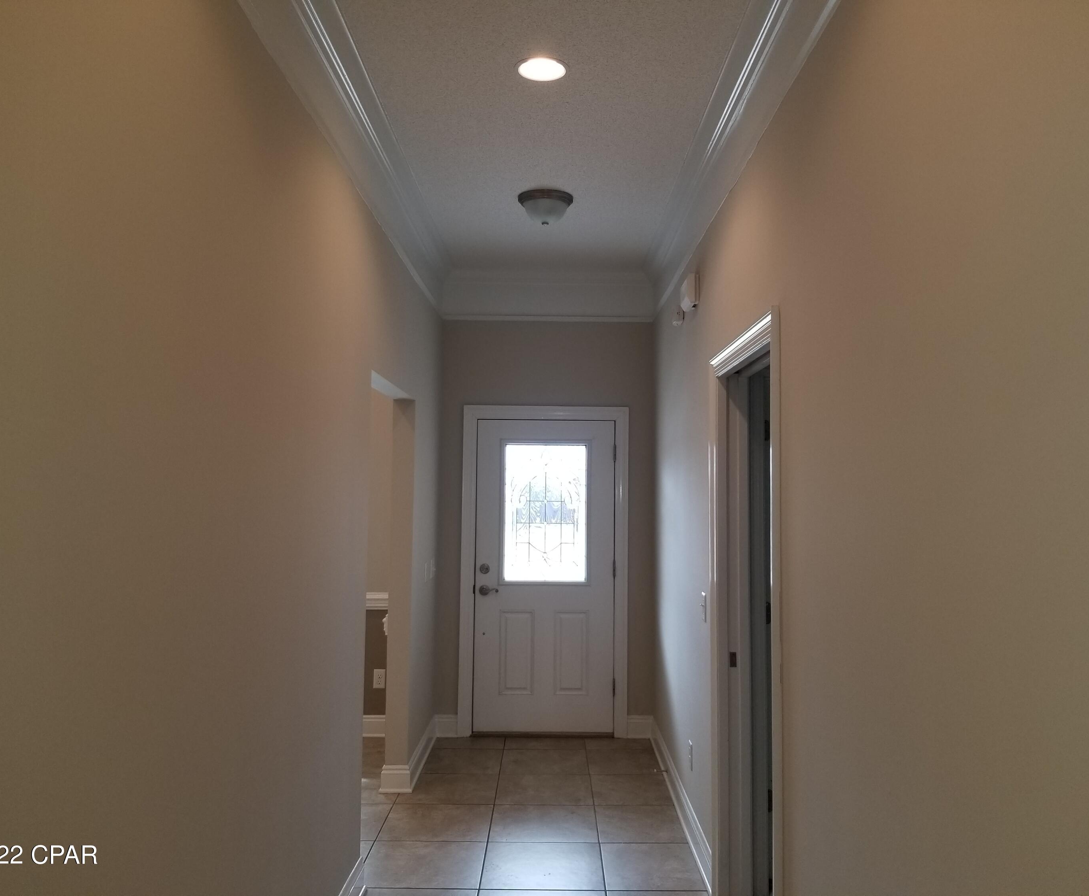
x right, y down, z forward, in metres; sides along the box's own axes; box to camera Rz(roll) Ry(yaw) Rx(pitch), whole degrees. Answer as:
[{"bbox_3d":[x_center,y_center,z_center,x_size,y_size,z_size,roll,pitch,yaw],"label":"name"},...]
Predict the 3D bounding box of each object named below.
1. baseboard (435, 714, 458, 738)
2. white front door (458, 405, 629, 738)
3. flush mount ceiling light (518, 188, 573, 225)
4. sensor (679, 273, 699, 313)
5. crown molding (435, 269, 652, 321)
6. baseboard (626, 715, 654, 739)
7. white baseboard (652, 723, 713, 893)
[{"bbox_3d":[-0.634,1.808,5.835,0.152,0.140,0.022,1,-3,1],"label":"baseboard"},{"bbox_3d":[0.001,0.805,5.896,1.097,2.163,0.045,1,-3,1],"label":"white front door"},{"bbox_3d":[0.007,-1.175,4.499,0.272,0.152,0.272,1,-3,1],"label":"flush mount ceiling light"},{"bbox_3d":[0.679,-0.724,4.203,0.060,0.138,0.190,1,-3,1],"label":"sensor"},{"bbox_3d":[0.025,-1.008,5.948,1.411,0.330,0.085,1,-3,1],"label":"crown molding"},{"bbox_3d":[0.620,1.821,5.822,0.162,0.140,0.022,1,-3,1],"label":"baseboard"},{"bbox_3d":[0.679,1.761,4.705,0.022,0.140,2.258,1,-3,1],"label":"white baseboard"}]

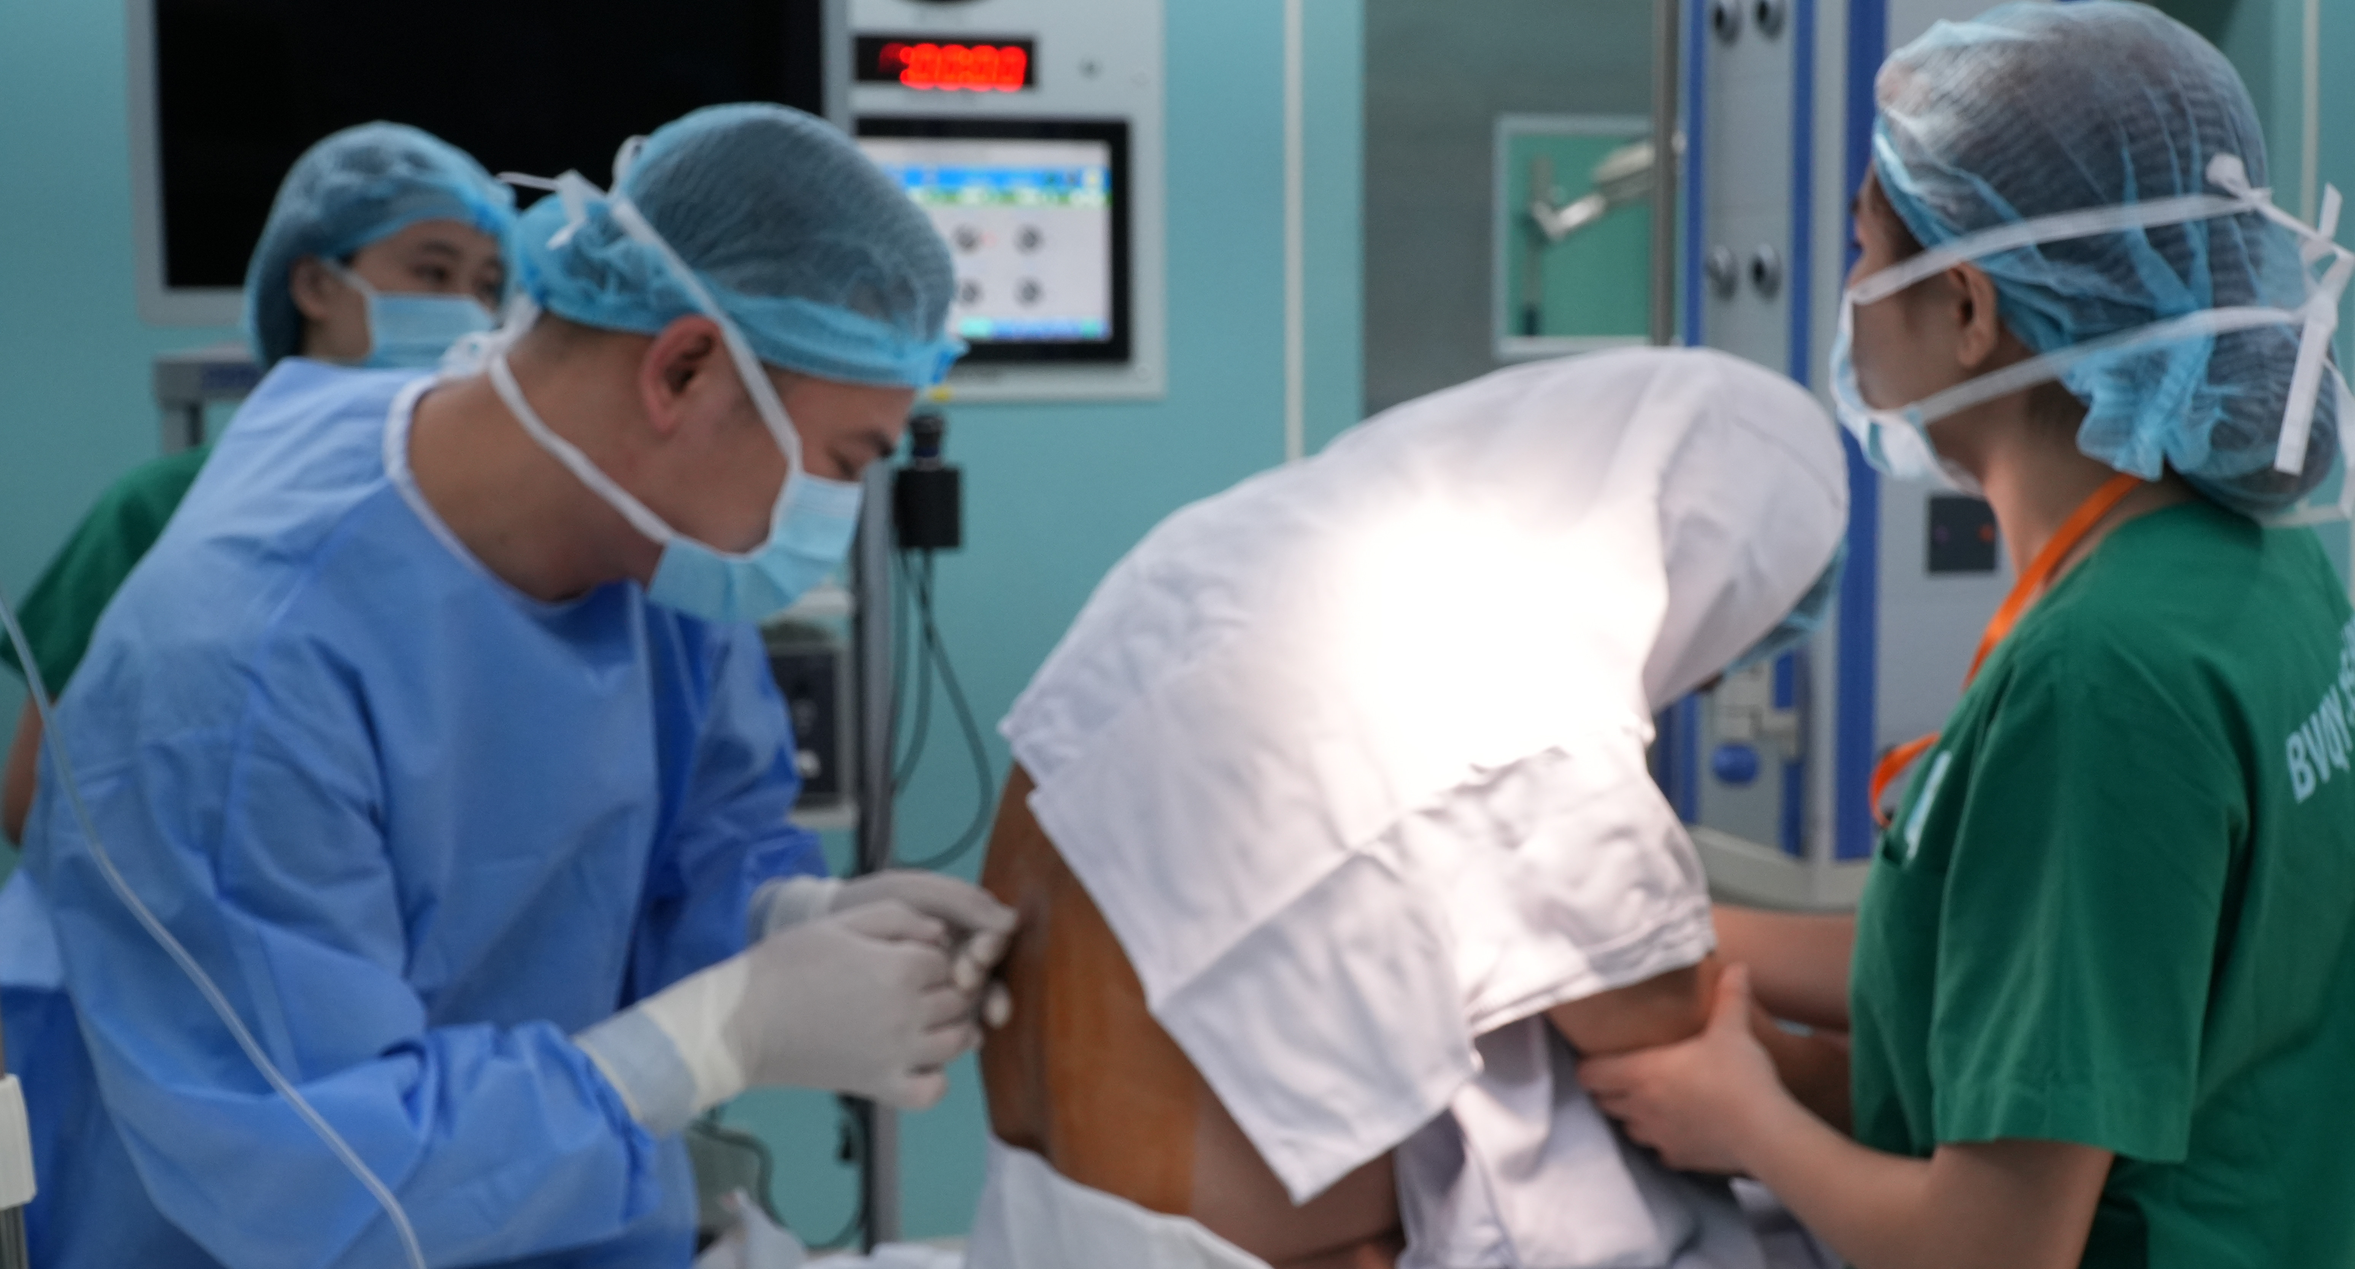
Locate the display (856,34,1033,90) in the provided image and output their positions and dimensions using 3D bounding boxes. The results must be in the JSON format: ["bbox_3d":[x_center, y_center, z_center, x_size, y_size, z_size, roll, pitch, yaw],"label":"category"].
[{"bbox_3d":[-0.294,-0.700,3.669,0.245,0.058,0.030,-3,7,-19],"label":"display"}]

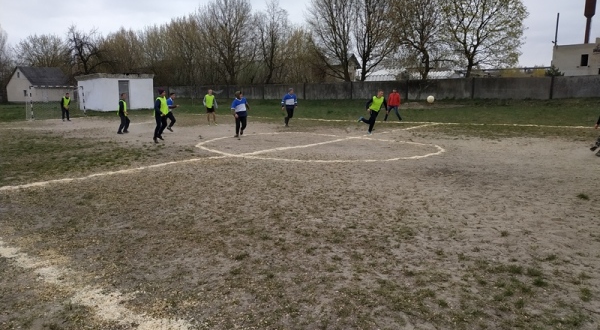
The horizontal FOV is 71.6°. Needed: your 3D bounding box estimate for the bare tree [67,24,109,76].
[{"bbox_3d":[-20.675,-10.011,40.869,4.518,7.264,4.292,0,10,0],"label":"bare tree"}]

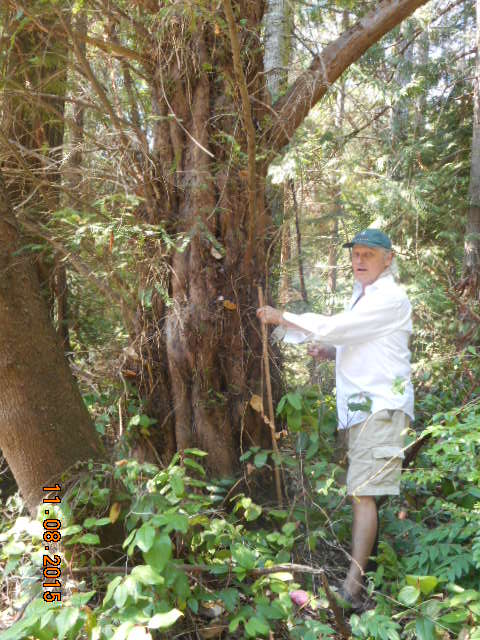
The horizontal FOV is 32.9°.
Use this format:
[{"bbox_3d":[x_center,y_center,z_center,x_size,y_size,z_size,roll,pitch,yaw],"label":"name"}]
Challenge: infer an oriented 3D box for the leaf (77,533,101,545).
[{"bbox_3d":[-0.512,0.739,2.750,0.077,0.020,0.050,-6,45,-16],"label":"leaf"}]

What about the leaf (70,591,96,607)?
[{"bbox_3d":[-0.491,0.873,2.550,0.084,0.020,0.055,-20,55,-25],"label":"leaf"}]

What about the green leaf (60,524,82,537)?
[{"bbox_3d":[-0.570,0.712,2.750,0.076,0.020,0.050,-13,48,-23],"label":"green leaf"}]

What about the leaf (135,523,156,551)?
[{"bbox_3d":[-0.302,0.698,2.600,0.060,0.084,0.020,7,-32,-2],"label":"leaf"}]

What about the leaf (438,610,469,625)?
[{"bbox_3d":[0.748,1.042,2.850,0.100,0.020,0.055,-15,42,-2],"label":"leaf"}]

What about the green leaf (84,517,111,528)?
[{"bbox_3d":[-0.490,0.697,2.800,0.100,0.020,0.050,-6,45,-15],"label":"green leaf"}]

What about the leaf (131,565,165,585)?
[{"bbox_3d":[-0.284,0.782,2.500,0.100,0.020,0.055,-18,53,-20],"label":"leaf"}]

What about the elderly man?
[{"bbox_3d":[0.431,0.454,3.750,0.680,1.740,0.550,-2,4,-27],"label":"elderly man"}]

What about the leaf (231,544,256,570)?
[{"bbox_3d":[0.012,0.832,2.850,0.070,0.100,0.025,-41,-19,-18],"label":"leaf"}]

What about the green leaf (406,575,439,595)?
[{"bbox_3d":[0.684,0.992,3.050,0.100,0.070,0.025,7,-24,16],"label":"green leaf"}]

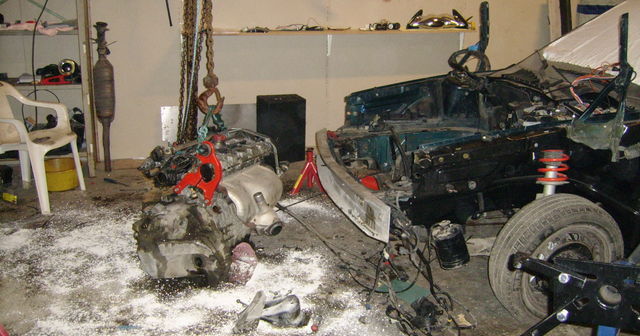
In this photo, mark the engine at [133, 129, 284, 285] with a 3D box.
[{"bbox_3d":[-0.546,0.135,3.490,0.590,0.650,0.750,5,13,20],"label":"engine"}]

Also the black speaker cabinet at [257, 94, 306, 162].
[{"bbox_3d":[-0.366,-0.370,6.140,0.385,0.570,0.450,-2,12,-14],"label":"black speaker cabinet"}]

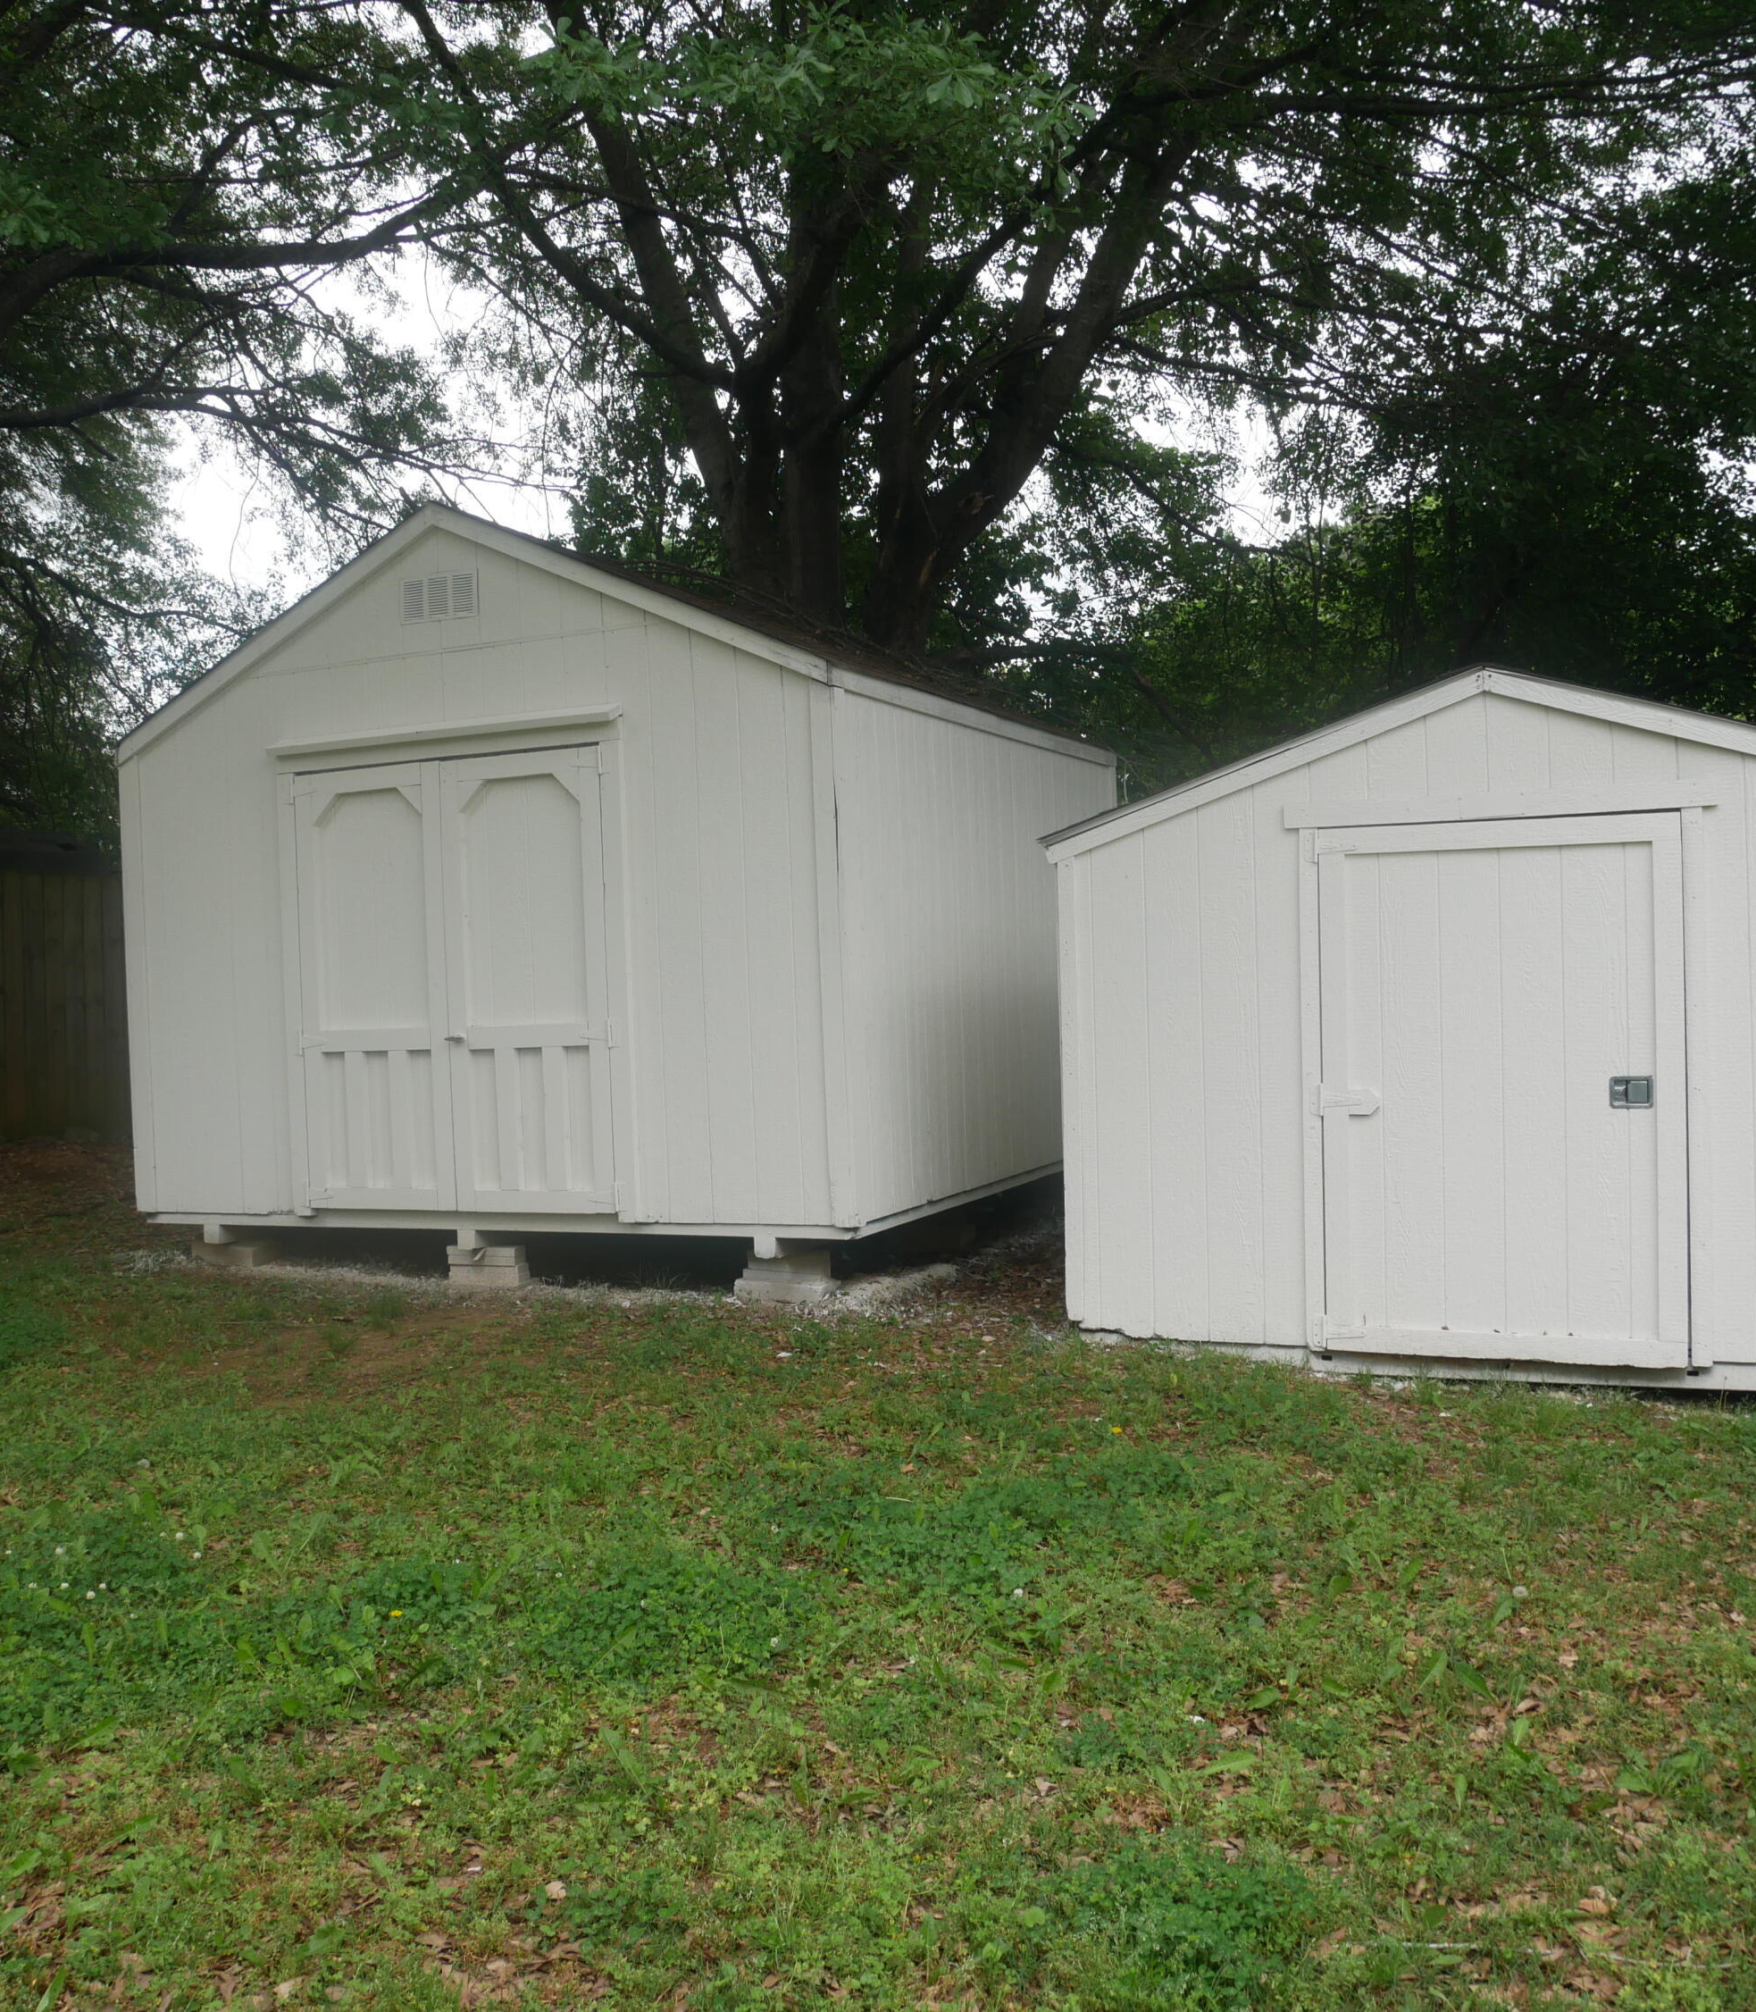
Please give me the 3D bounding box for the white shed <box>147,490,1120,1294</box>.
[{"bbox_3d":[-1.073,-0.562,9.721,3.770,3.270,3.881,-1,2,24],"label":"white shed"}]

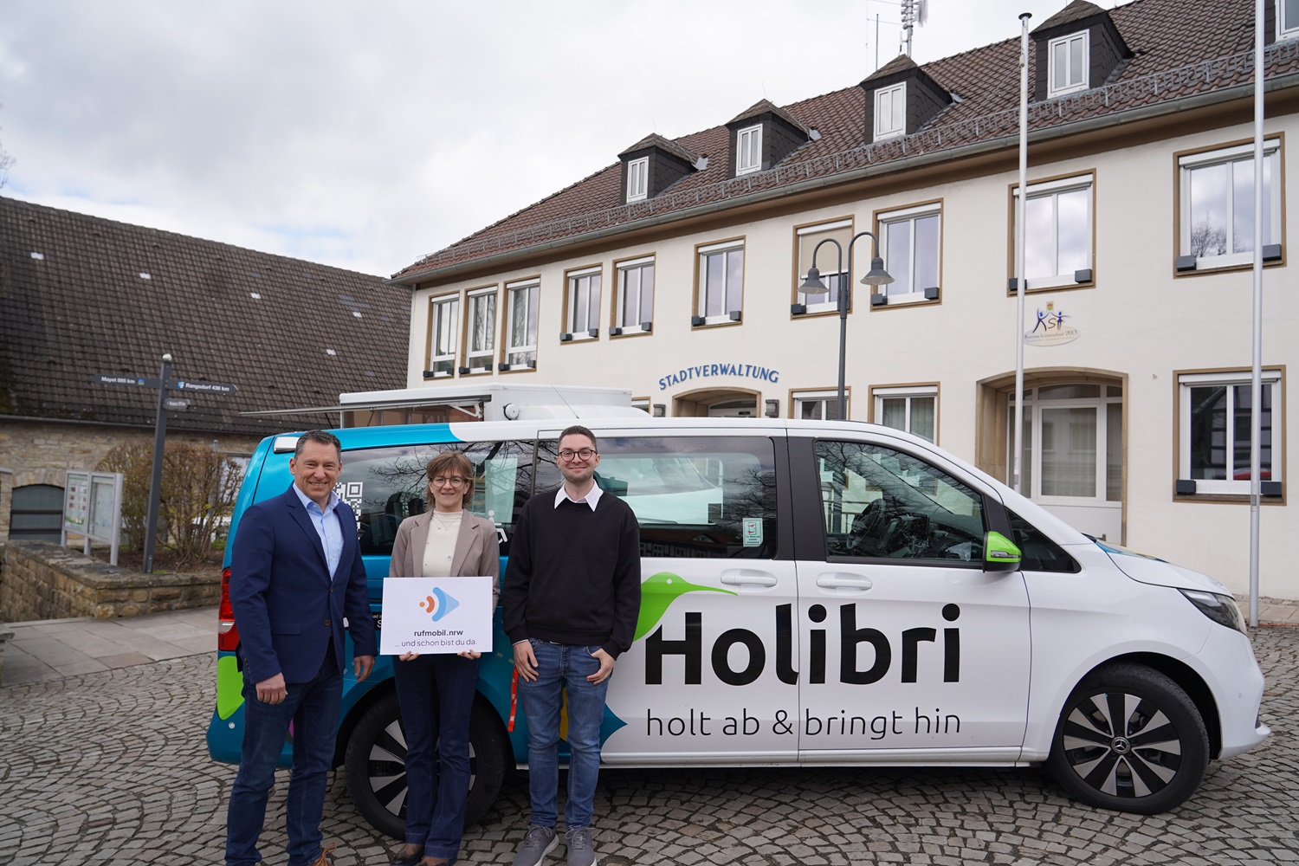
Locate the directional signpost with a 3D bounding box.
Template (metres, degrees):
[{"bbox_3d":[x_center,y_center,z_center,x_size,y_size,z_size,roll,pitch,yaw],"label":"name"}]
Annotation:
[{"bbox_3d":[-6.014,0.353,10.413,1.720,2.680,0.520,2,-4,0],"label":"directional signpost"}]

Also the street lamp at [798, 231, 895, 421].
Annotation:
[{"bbox_3d":[2.683,-0.375,12.076,1.460,4.850,0.460,-1,-5,41],"label":"street lamp"}]

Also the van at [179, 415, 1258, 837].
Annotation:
[{"bbox_3d":[0.460,0.884,4.860,5.140,1.920,2.040,1,-3,-3],"label":"van"}]

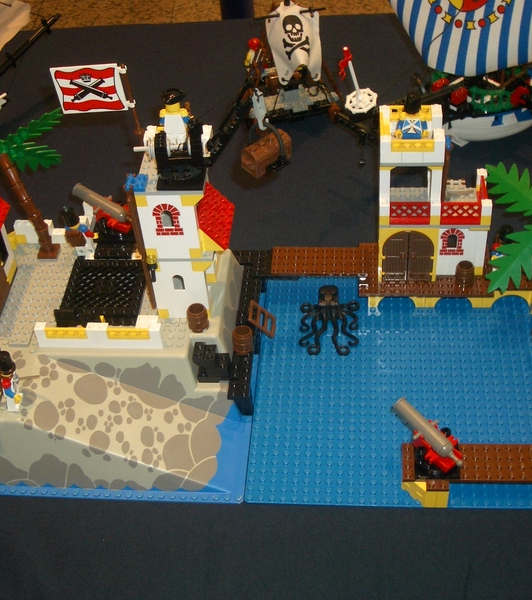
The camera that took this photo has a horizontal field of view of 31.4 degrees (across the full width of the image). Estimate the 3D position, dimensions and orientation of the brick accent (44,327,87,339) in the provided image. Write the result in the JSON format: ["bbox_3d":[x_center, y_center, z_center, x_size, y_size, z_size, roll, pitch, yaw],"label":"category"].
[{"bbox_3d":[-0.148,0.023,0.712,0.032,0.010,0.008,1,44,6],"label":"brick accent"}]

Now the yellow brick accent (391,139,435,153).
[{"bbox_3d":[0.110,-0.116,0.705,0.032,0.010,0.008,1,44,6],"label":"yellow brick accent"}]

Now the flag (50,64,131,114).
[{"bbox_3d":[-0.119,-0.143,0.643,0.050,0.037,0.004,-1,44,7],"label":"flag"}]

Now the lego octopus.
[{"bbox_3d":[0.053,0.016,0.789,0.051,0.020,0.070,1,44,6],"label":"lego octopus"}]

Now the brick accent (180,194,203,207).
[{"bbox_3d":[-0.049,-0.071,0.653,0.016,0.010,0.008,1,44,6],"label":"brick accent"}]

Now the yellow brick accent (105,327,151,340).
[{"bbox_3d":[-0.101,0.023,0.707,0.032,0.010,0.008,1,44,6],"label":"yellow brick accent"}]

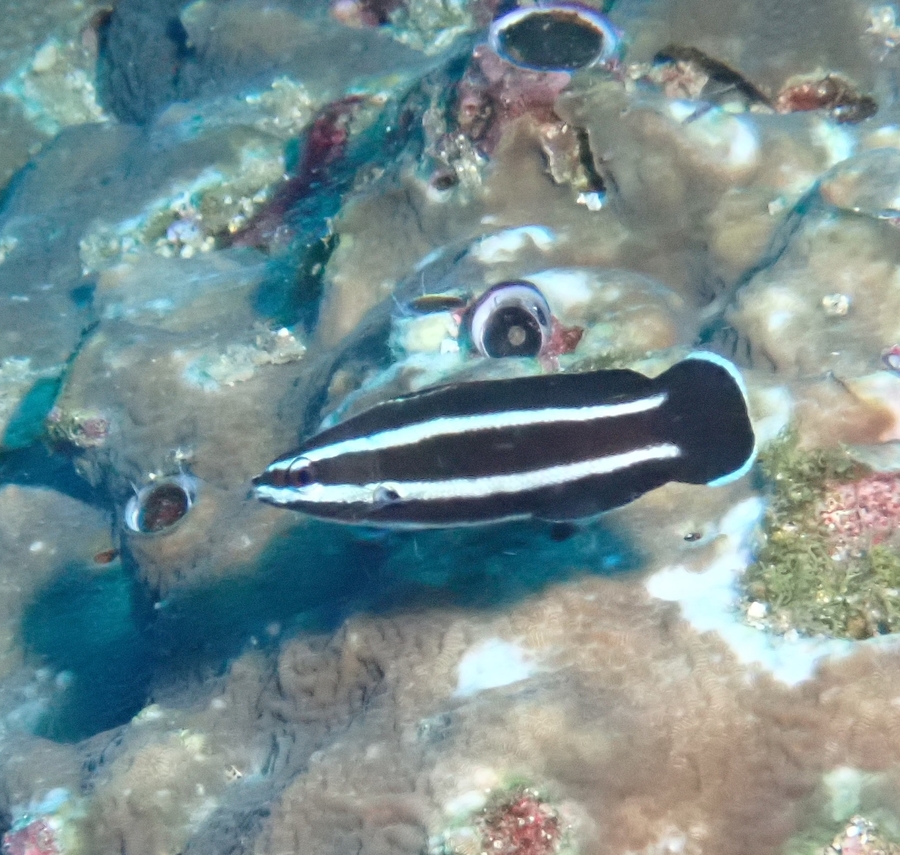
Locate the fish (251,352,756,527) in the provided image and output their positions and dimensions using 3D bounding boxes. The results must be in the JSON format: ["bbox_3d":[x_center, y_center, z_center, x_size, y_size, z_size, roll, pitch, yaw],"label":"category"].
[{"bbox_3d":[0.007,0.004,0.434,0.067,0.020,0.009,-8,15,-2],"label":"fish"}]

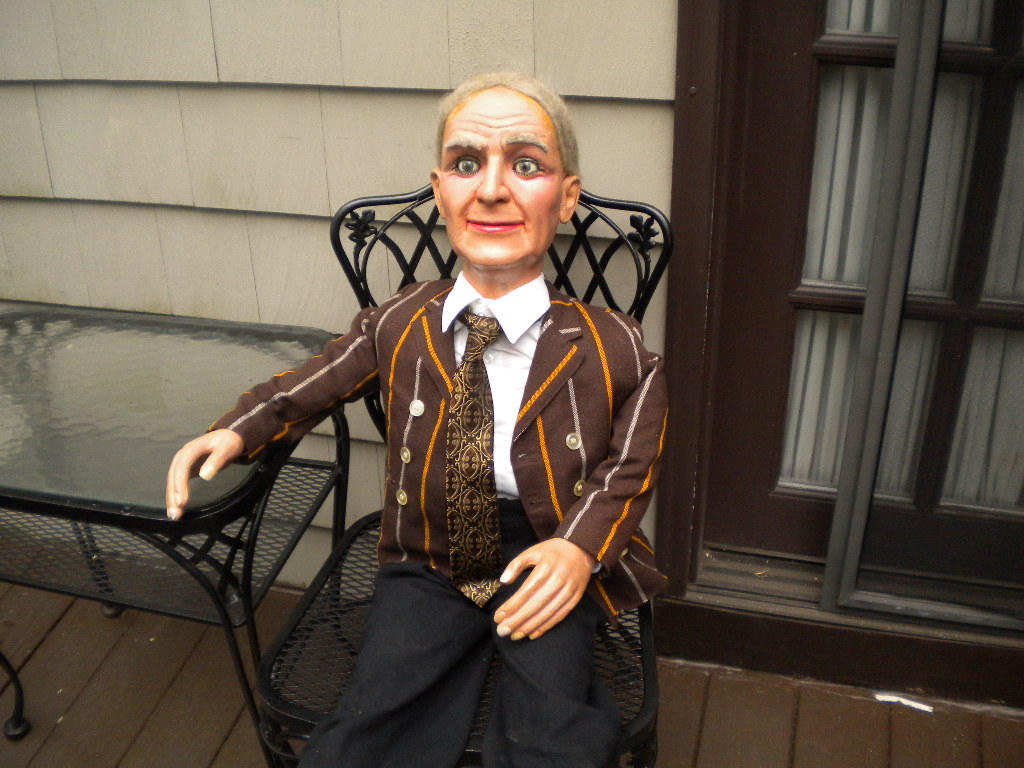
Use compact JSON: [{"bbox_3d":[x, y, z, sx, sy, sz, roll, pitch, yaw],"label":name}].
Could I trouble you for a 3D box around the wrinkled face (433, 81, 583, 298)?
[{"bbox_3d":[-0.007,-0.198,1.075,0.157,0.212,0.155,1,8,9],"label":"wrinkled face"}]

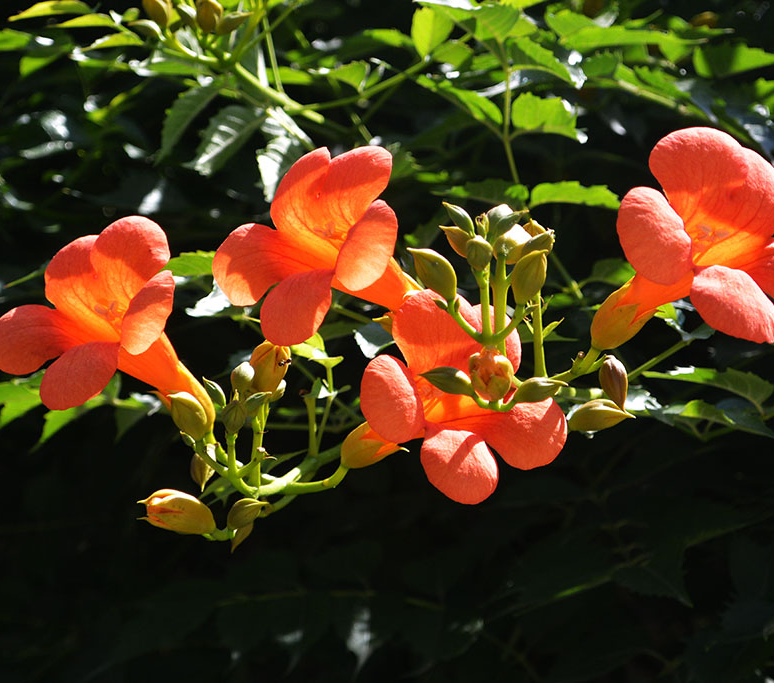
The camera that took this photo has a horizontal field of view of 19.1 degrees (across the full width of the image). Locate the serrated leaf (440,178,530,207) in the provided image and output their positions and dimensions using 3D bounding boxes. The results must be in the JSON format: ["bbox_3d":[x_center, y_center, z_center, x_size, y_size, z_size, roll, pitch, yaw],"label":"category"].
[{"bbox_3d":[0.040,-0.061,0.950,0.038,0.011,0.028,0,18,-18],"label":"serrated leaf"}]

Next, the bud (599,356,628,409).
[{"bbox_3d":[0.077,0.014,0.780,0.009,0.018,0.009,-13,-6,0],"label":"bud"}]

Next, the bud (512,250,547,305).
[{"bbox_3d":[0.051,-0.023,0.830,0.012,0.021,0.012,25,6,-5],"label":"bud"}]

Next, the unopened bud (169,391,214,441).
[{"bbox_3d":[-0.073,0.028,0.865,0.013,0.021,0.013,-39,6,-4],"label":"unopened bud"}]

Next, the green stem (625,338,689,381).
[{"bbox_3d":[0.103,0.007,0.870,0.029,0.004,0.004,-31,0,-6],"label":"green stem"}]

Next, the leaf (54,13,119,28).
[{"bbox_3d":[-0.121,-0.130,0.930,0.029,0.006,0.014,-4,20,-11],"label":"leaf"}]

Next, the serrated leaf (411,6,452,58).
[{"bbox_3d":[0.019,-0.131,0.980,0.018,0.025,0.008,2,34,-2],"label":"serrated leaf"}]

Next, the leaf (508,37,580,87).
[{"bbox_3d":[0.063,-0.115,0.940,0.032,0.009,0.020,26,26,14],"label":"leaf"}]

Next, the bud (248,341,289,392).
[{"bbox_3d":[-0.042,0.009,0.840,0.013,0.020,0.013,9,6,0],"label":"bud"}]

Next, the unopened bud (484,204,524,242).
[{"bbox_3d":[0.040,-0.041,0.795,0.011,0.015,0.011,28,12,0],"label":"unopened bud"}]

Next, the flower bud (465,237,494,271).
[{"bbox_3d":[0.031,-0.030,0.780,0.009,0.011,0.009,0,20,0],"label":"flower bud"}]

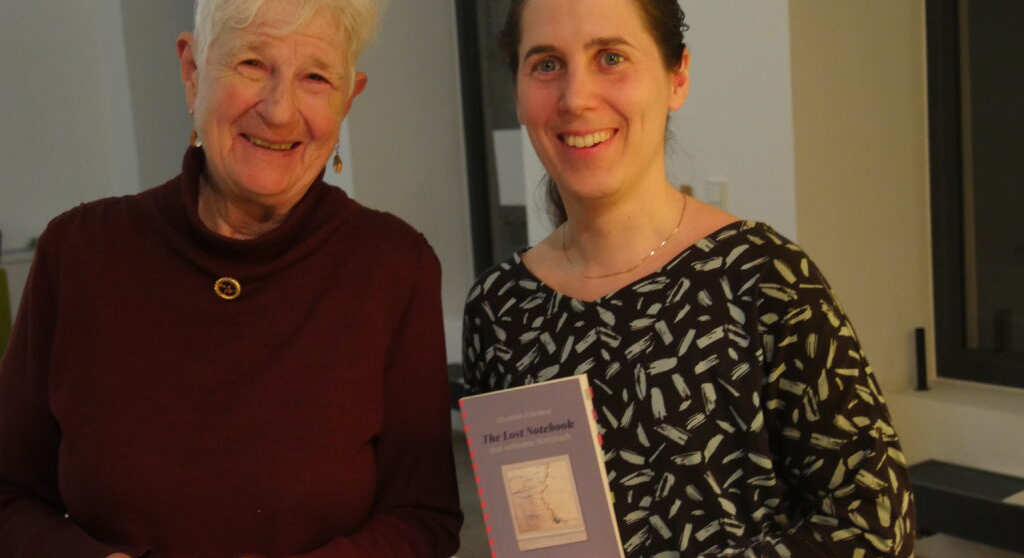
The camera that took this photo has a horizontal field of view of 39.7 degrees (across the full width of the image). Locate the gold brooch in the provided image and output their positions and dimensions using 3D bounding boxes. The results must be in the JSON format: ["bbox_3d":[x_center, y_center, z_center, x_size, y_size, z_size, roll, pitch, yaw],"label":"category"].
[{"bbox_3d":[-0.275,0.009,1.370,0.025,0.022,0.006,7,-12,0],"label":"gold brooch"}]

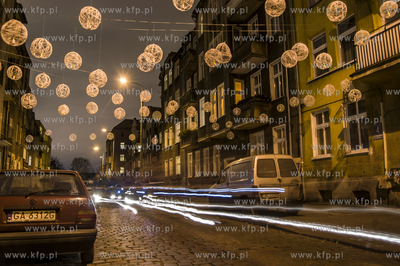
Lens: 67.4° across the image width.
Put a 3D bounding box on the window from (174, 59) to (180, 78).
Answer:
[{"bbox_3d":[-2.473,-6.874,32.112,0.150,1.700,1.400,3,-10,-22],"label":"window"}]

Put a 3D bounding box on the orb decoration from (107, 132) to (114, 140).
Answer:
[{"bbox_3d":[-5.745,0.225,19.281,0.460,0.460,0.460,-1,-10,0],"label":"orb decoration"}]

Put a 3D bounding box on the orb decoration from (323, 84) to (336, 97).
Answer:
[{"bbox_3d":[4.613,-1.502,10.667,0.420,0.420,0.420,5,-12,-23],"label":"orb decoration"}]

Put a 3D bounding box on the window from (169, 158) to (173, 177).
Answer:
[{"bbox_3d":[-3.212,3.869,33.558,0.200,2.027,1.250,3,-10,-22],"label":"window"}]

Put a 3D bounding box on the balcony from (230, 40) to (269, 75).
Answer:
[{"bbox_3d":[2.866,-4.379,17.792,1.030,1.020,2.500,3,-10,-22],"label":"balcony"}]

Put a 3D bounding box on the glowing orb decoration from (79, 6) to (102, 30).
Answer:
[{"bbox_3d":[-1.973,-2.067,5.400,0.400,0.400,0.400,3,-10,-22],"label":"glowing orb decoration"}]

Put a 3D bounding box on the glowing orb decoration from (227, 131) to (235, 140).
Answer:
[{"bbox_3d":[1.586,0.169,15.379,0.390,0.390,0.390,0,-9,0],"label":"glowing orb decoration"}]

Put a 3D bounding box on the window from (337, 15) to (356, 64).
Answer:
[{"bbox_3d":[5.662,-3.527,11.543,0.150,1.780,0.850,3,-10,-22],"label":"window"}]

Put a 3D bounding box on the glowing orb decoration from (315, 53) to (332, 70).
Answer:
[{"bbox_3d":[3.188,-1.834,7.675,0.420,0.420,0.420,5,-12,-23],"label":"glowing orb decoration"}]

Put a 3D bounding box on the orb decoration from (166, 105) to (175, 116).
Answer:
[{"bbox_3d":[-1.232,-0.957,12.868,0.395,0.395,0.395,0,-9,0],"label":"orb decoration"}]

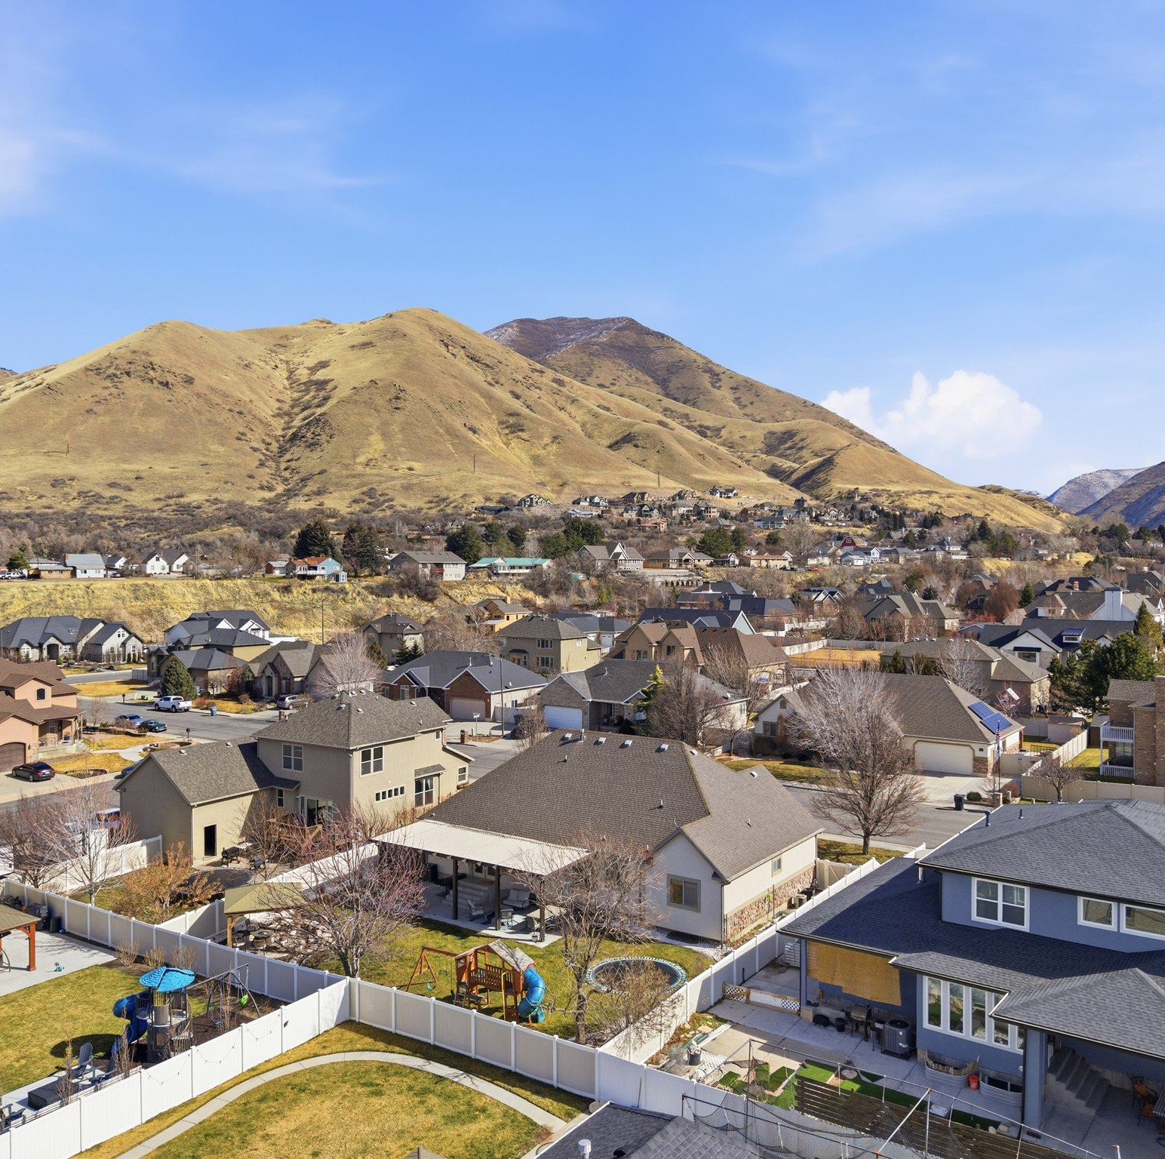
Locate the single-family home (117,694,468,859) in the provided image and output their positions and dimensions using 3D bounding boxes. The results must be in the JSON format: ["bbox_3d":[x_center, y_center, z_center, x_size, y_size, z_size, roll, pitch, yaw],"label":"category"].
[{"bbox_3d":[-19.666,12.708,76.738,14.300,9.700,22.200,0,1,33],"label":"single-family home"}]

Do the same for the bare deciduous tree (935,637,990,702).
[{"bbox_3d":[43.656,11.434,123.000,6.100,9.400,6.100,0,1,0],"label":"bare deciduous tree"}]

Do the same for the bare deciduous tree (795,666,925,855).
[{"bbox_3d":[17.801,11.480,68.172,8.300,11.900,8.200,0,1,0],"label":"bare deciduous tree"}]

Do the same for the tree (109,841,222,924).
[{"bbox_3d":[-22.158,15.928,57.000,5.500,4.050,5.500,-1,1,-21],"label":"tree"}]

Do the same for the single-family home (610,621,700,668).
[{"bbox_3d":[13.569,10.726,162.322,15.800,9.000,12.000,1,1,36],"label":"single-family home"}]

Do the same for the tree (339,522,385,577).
[{"bbox_3d":[-67.037,-8.999,326.000,13.600,16.160,13.600,0,1,-12],"label":"tree"}]

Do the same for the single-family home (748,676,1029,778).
[{"bbox_3d":[28.619,12.525,98.378,21.500,7.400,12.000,0,1,35],"label":"single-family home"}]

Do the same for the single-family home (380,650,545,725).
[{"bbox_3d":[-14.128,12.046,127.948,17.900,6.900,11.700,0,1,35],"label":"single-family home"}]

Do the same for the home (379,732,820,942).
[{"bbox_3d":[0.273,13.666,62.571,22.481,8.057,18.801,1,1,36],"label":"home"}]

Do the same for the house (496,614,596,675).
[{"bbox_3d":[-5.750,10.860,185.500,13.000,9.300,14.000,0,1,28],"label":"house"}]

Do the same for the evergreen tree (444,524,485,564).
[{"bbox_3d":[-38.011,-10.526,346.000,13.000,15.500,13.000,0,1,0],"label":"evergreen tree"}]

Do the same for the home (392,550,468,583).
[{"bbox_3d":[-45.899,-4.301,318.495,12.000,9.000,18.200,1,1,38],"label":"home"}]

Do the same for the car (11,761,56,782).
[{"bbox_3d":[-48.400,16.810,94.400,4.900,1.450,1.870,0,1,37],"label":"car"}]

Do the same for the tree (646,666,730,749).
[{"bbox_3d":[10.451,12.780,106.000,8.200,8.600,8.200,0,1,0],"label":"tree"}]

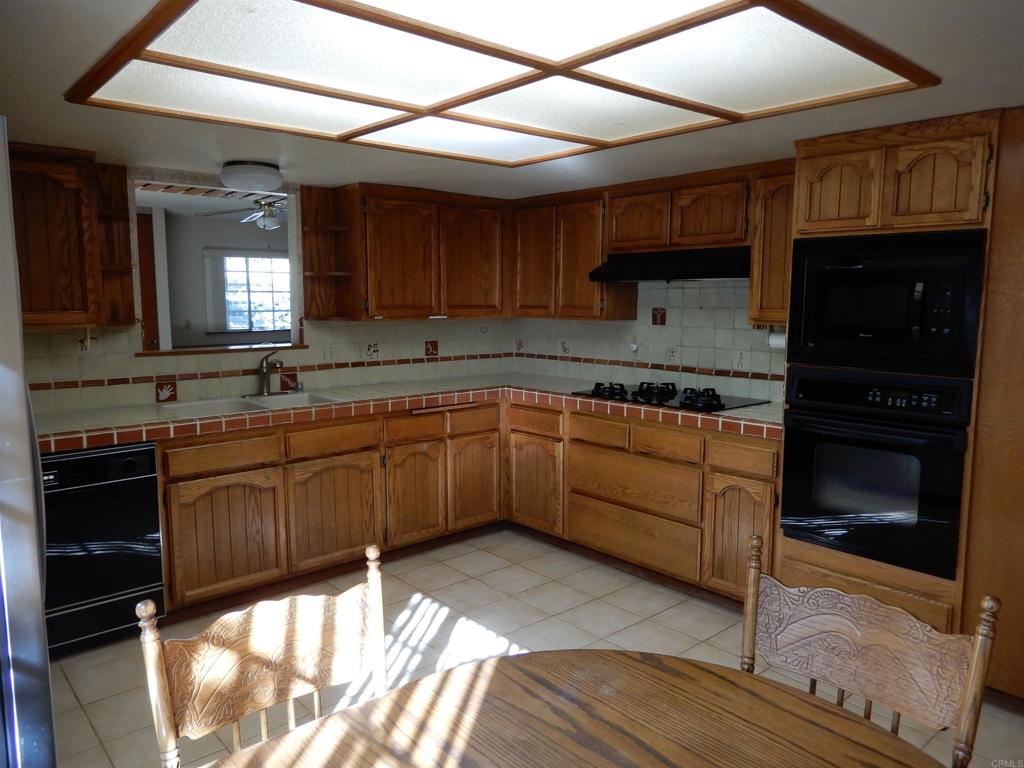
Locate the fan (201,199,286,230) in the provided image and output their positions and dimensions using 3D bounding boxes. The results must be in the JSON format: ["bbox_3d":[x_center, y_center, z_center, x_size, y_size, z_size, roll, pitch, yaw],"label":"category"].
[{"bbox_3d":[-2.054,-1.466,6.000,1.250,0.400,1.250,-6,9,-41],"label":"fan"}]

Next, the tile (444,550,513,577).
[{"bbox_3d":[-0.189,1.020,4.022,0.296,0.010,0.296,-6,9,-41],"label":"tile"}]

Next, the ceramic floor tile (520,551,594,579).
[{"bbox_3d":[0.239,1.020,3.974,0.300,0.010,0.300,-5,9,-41],"label":"ceramic floor tile"}]

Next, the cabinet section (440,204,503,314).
[{"bbox_3d":[-0.358,-0.789,4.656,0.499,0.682,0.309,-6,9,-41],"label":"cabinet section"}]

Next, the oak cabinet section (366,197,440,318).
[{"bbox_3d":[-0.739,-0.750,4.323,0.504,0.680,0.309,-6,9,-41],"label":"oak cabinet section"}]

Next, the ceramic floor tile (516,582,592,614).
[{"bbox_3d":[0.214,1.074,3.567,0.296,0.010,0.296,-6,9,-41],"label":"ceramic floor tile"}]

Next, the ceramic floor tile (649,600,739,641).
[{"bbox_3d":[0.844,1.101,3.292,0.300,0.010,0.300,-5,9,-41],"label":"ceramic floor tile"}]

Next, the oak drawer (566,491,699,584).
[{"bbox_3d":[0.784,0.764,3.853,0.470,0.268,0.869,-5,9,-41],"label":"oak drawer"}]

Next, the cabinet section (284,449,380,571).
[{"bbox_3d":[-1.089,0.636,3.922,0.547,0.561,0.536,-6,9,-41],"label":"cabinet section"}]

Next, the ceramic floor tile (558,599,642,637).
[{"bbox_3d":[0.415,1.101,3.340,0.296,0.010,0.296,-6,9,-41],"label":"ceramic floor tile"}]

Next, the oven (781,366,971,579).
[{"bbox_3d":[1.589,0.297,2.944,0.594,0.721,0.674,-5,9,-41],"label":"oven"}]

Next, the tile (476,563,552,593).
[{"bbox_3d":[0.012,1.047,3.795,0.296,0.010,0.296,-6,9,-41],"label":"tile"}]

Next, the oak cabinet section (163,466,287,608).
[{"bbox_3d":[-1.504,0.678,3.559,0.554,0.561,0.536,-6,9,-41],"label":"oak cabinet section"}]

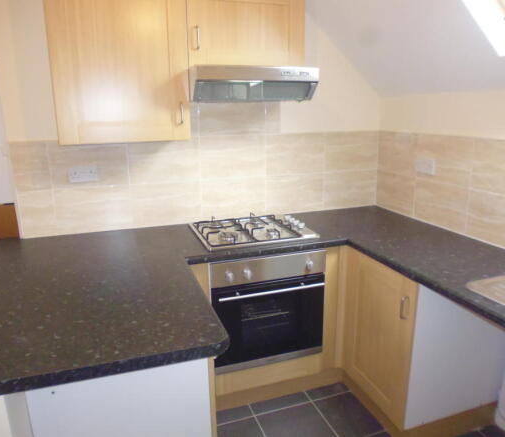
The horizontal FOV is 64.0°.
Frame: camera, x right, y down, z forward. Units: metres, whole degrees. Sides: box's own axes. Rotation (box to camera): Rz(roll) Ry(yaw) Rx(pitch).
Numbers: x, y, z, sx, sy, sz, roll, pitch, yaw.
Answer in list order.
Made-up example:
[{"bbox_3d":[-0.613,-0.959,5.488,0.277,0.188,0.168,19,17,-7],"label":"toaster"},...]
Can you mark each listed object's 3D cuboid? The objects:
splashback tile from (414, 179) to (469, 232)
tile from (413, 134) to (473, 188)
[{"bbox_3d":[1.022,-0.084,2.214,0.010,0.230,0.398,-5,15,-16],"label":"splashback tile"},{"bbox_3d":[1.018,-0.318,2.159,0.010,0.249,0.398,-5,15,-16],"label":"tile"}]

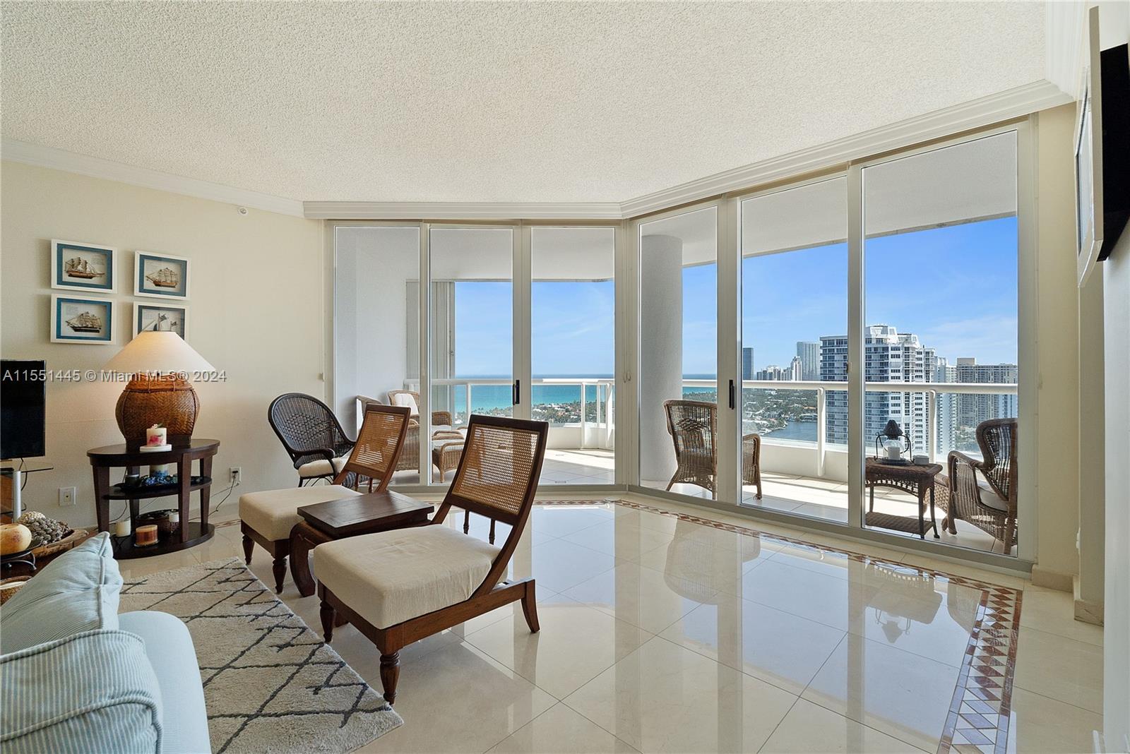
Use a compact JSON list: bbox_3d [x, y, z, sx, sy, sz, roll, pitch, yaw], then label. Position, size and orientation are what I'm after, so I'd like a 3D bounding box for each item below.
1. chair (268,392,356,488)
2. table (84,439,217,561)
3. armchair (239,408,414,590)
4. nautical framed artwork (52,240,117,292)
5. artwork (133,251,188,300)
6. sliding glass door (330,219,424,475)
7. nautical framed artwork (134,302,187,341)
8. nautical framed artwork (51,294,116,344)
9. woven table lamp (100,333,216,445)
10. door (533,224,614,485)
[{"bbox_3d":[-1.800,0.620,3.957,0.700,0.985,0.640,0,1,23],"label":"chair"},{"bbox_3d":[-2.782,0.795,3.409,0.710,0.647,0.710,-1,1,-44],"label":"table"},{"bbox_3d":[-1.449,0.667,3.092,0.627,0.927,0.808,0,0,44],"label":"armchair"},{"bbox_3d":[-3.380,-0.769,3.543,0.332,0.330,0.035,0,0,-42],"label":"nautical framed artwork"},{"bbox_3d":[-3.061,-0.762,3.829,0.332,0.330,0.035,0,0,-42],"label":"artwork"},{"bbox_3d":[-1.803,-0.210,4.848,0.890,2.540,0.060,0,1,0],"label":"sliding glass door"},{"bbox_3d":[-3.067,-0.387,3.823,0.332,0.330,0.035,0,0,-42],"label":"nautical framed artwork"},{"bbox_3d":[-3.370,-0.397,3.521,0.325,0.320,0.040,-1,1,-44],"label":"nautical framed artwork"},{"bbox_3d":[-2.800,0.078,3.491,0.600,0.785,0.600,-1,1,-44],"label":"woven table lamp"},{"bbox_3d":[0.077,-0.206,4.882,0.832,2.514,0.070,0,0,0],"label":"door"}]

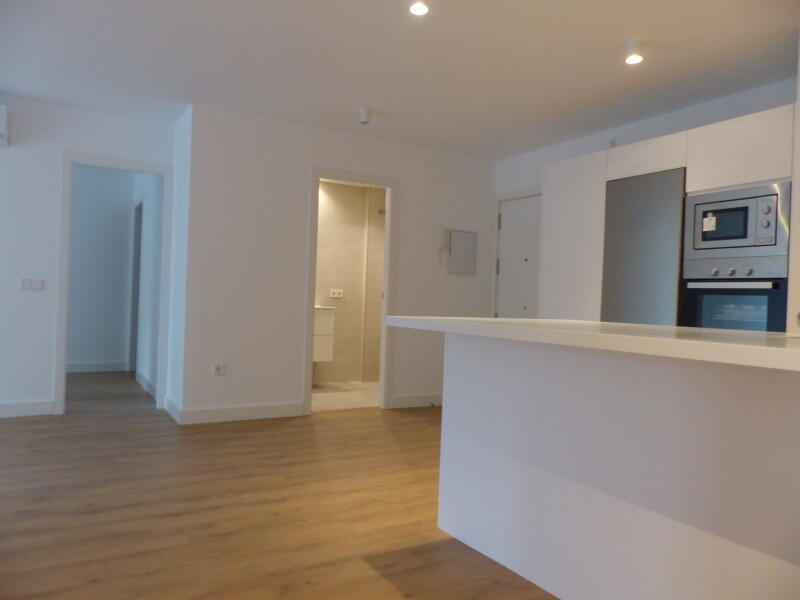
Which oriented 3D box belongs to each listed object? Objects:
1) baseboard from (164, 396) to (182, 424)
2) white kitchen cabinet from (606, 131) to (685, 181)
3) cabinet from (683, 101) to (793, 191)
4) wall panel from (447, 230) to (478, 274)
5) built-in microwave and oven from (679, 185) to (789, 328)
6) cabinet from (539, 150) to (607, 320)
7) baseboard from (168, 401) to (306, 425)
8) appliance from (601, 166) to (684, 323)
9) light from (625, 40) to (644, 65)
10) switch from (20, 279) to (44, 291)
[{"bbox_3d":[-1.873,0.911,4.799,0.015,0.108,0.682,2,1,-29],"label":"baseboard"},{"bbox_3d":[1.843,-0.924,3.928,0.560,0.223,0.602,2,1,-29],"label":"white kitchen cabinet"},{"bbox_3d":[2.136,-0.828,3.404,0.560,0.382,0.602,2,1,-29],"label":"cabinet"},{"bbox_3d":[0.639,-0.466,5.764,0.363,0.433,0.030,2,1,-29],"label":"wall panel"},{"bbox_3d":[2.143,-0.144,3.498,0.500,0.985,0.600,2,0,-32],"label":"built-in microwave and oven"},{"bbox_3d":[1.515,-0.008,4.476,0.580,2.089,0.625,2,1,-29],"label":"cabinet"},{"bbox_3d":[-1.276,0.934,4.736,0.993,0.108,0.015,2,1,-29],"label":"baseboard"},{"bbox_3d":[1.814,0.116,3.940,0.580,1.855,0.594,2,1,-29],"label":"appliance"},{"bbox_3d":[1.272,-1.345,3.123,0.088,0.095,0.088,2,1,-29],"label":"light"},{"bbox_3d":[-2.923,-0.120,4.604,0.164,0.089,0.012,2,1,-29],"label":"switch"}]

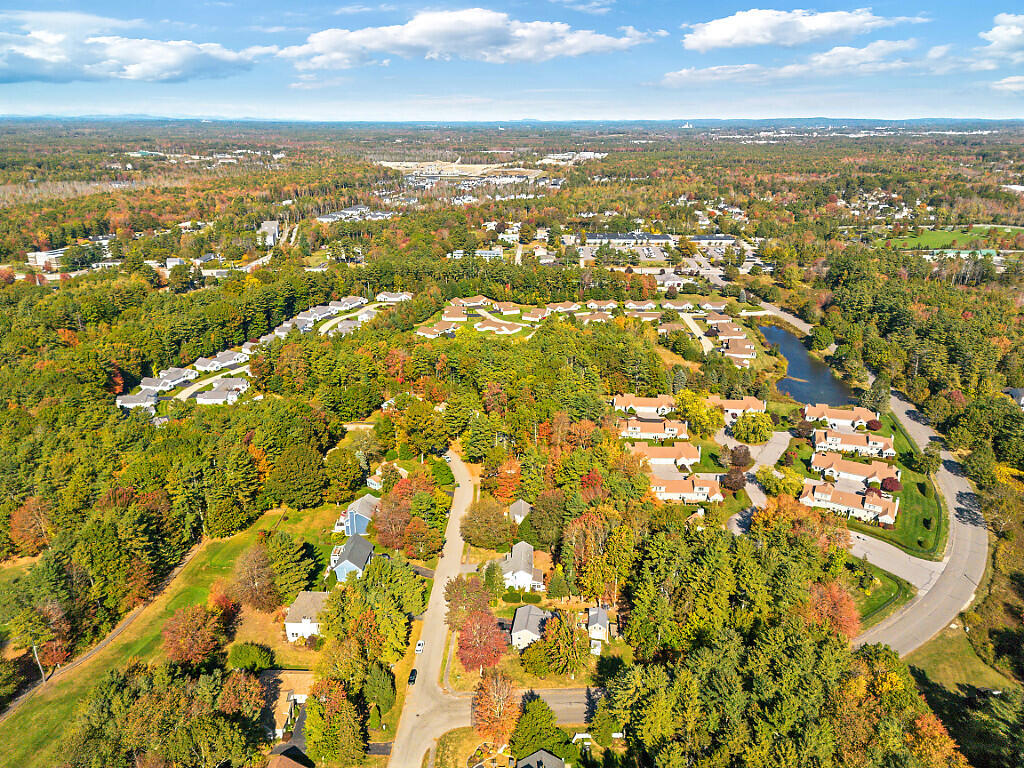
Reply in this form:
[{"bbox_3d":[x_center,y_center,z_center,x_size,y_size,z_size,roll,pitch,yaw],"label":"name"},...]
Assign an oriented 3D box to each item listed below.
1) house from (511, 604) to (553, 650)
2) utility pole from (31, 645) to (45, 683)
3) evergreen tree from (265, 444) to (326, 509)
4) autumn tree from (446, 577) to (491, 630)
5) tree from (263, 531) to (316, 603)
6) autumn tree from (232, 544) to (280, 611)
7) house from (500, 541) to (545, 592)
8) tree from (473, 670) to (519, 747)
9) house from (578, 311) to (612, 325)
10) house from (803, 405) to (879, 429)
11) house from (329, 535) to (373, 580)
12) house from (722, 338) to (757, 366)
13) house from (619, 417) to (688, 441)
[{"bbox_3d":[5.000,64.540,189.300,8.600,6.500,10.600,3,21,8],"label":"house"},{"bbox_3d":[-112.200,66.414,168.618,0.400,11.300,0.400,0,21,0],"label":"utility pole"},{"bbox_3d":[-76.000,32.930,249.480,19.500,23.000,19.500,0,21,0],"label":"evergreen tree"},{"bbox_3d":[-12.210,60.010,194.440,11.300,15.000,11.300,0,21,0],"label":"autumn tree"},{"bbox_3d":[-63.500,51.550,202.000,13.000,21.500,13.000,0,21,0],"label":"tree"},{"bbox_3d":[-72.500,55.140,200.850,13.500,16.000,13.500,0,21,0],"label":"autumn tree"},{"bbox_3d":[3.300,54.690,213.860,12.500,7.300,16.000,1,21,2],"label":"house"},{"bbox_3d":[-3.400,72.400,157.880,10.500,17.500,10.500,0,21,0],"label":"tree"},{"bbox_3d":[55.500,-45.350,481.790,24.000,6.300,15.000,0,21,0],"label":"house"},{"bbox_3d":[145.800,14.294,314.292,28.500,6.700,12.500,4,21,12],"label":"house"},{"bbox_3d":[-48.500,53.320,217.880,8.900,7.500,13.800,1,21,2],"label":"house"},{"bbox_3d":[134.500,-21.400,420.120,18.000,5.800,22.500,4,21,11],"label":"house"},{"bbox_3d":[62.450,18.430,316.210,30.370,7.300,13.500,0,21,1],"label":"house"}]

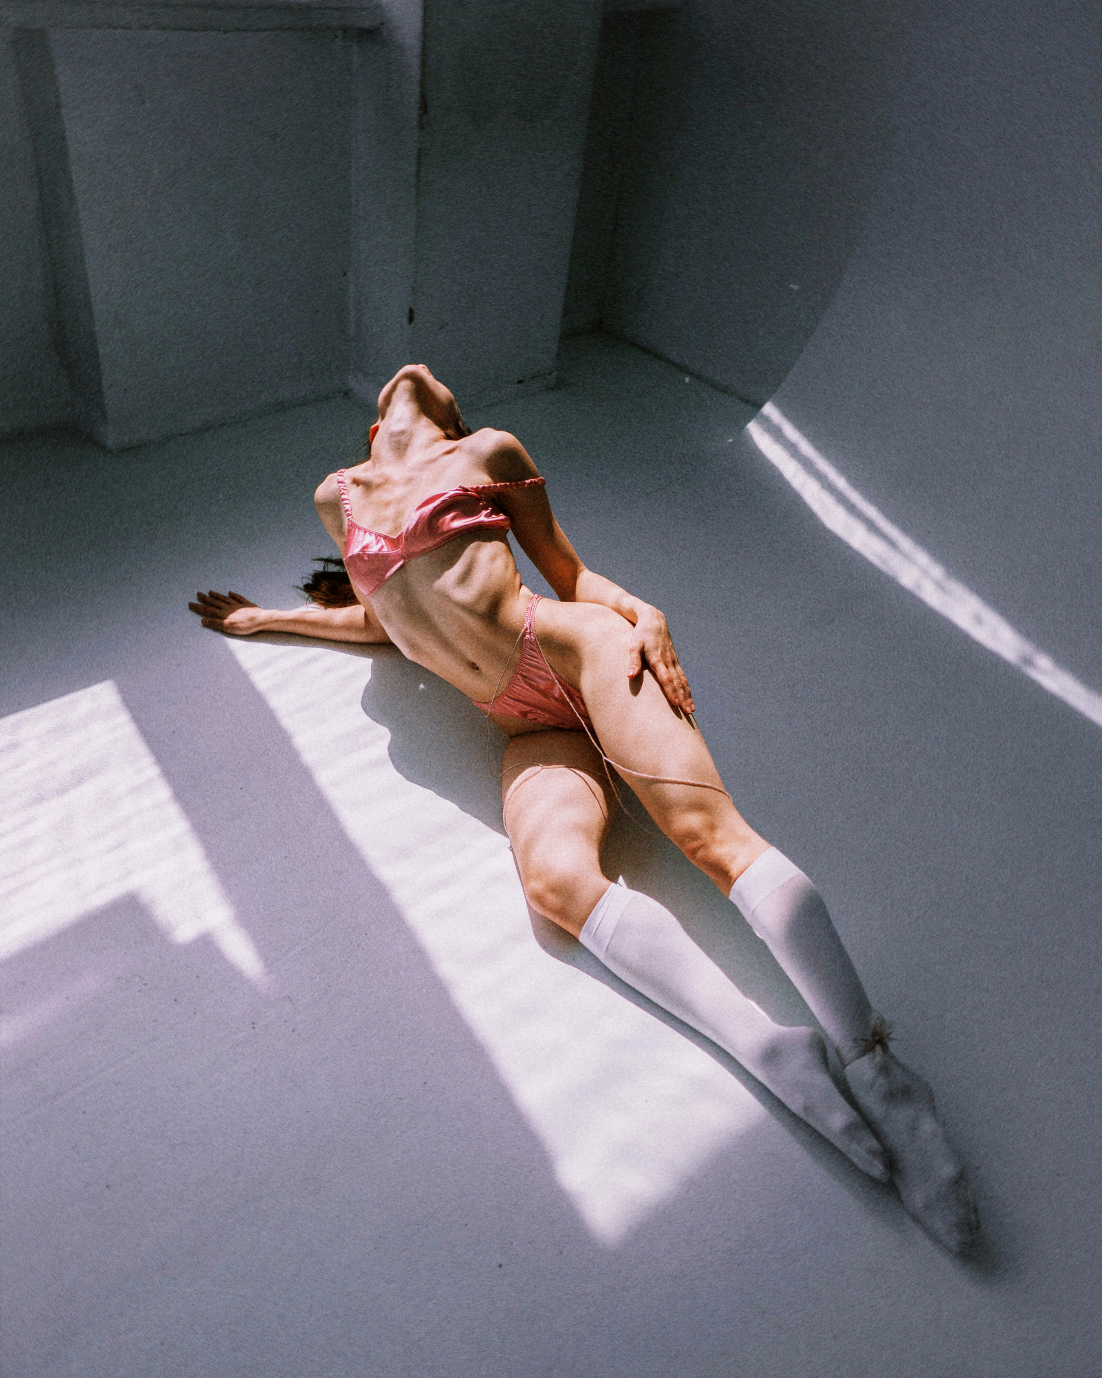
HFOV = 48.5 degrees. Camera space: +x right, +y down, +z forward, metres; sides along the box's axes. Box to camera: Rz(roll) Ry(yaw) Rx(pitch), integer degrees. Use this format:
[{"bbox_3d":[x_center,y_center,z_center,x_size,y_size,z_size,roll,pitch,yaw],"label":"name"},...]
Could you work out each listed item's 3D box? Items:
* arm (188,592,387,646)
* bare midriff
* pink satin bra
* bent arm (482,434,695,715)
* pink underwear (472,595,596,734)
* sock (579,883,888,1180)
[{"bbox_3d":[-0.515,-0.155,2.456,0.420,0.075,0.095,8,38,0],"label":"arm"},{"bbox_3d":[-0.153,-0.126,2.218,0.260,0.260,0.170,52,9,11],"label":"bare midriff"},{"bbox_3d":[-0.201,-0.290,2.254,0.310,0.180,0.190,-27,65,10],"label":"pink satin bra"},{"bbox_3d":[0.079,-0.195,2.269,0.130,0.210,0.610,-36,78,-13],"label":"bent arm"},{"bbox_3d":[-0.026,-0.038,2.211,0.190,0.270,0.180,44,10,3],"label":"pink underwear"},{"bbox_3d":[0.269,0.484,1.746,0.542,0.110,0.120,40,14,24],"label":"sock"}]

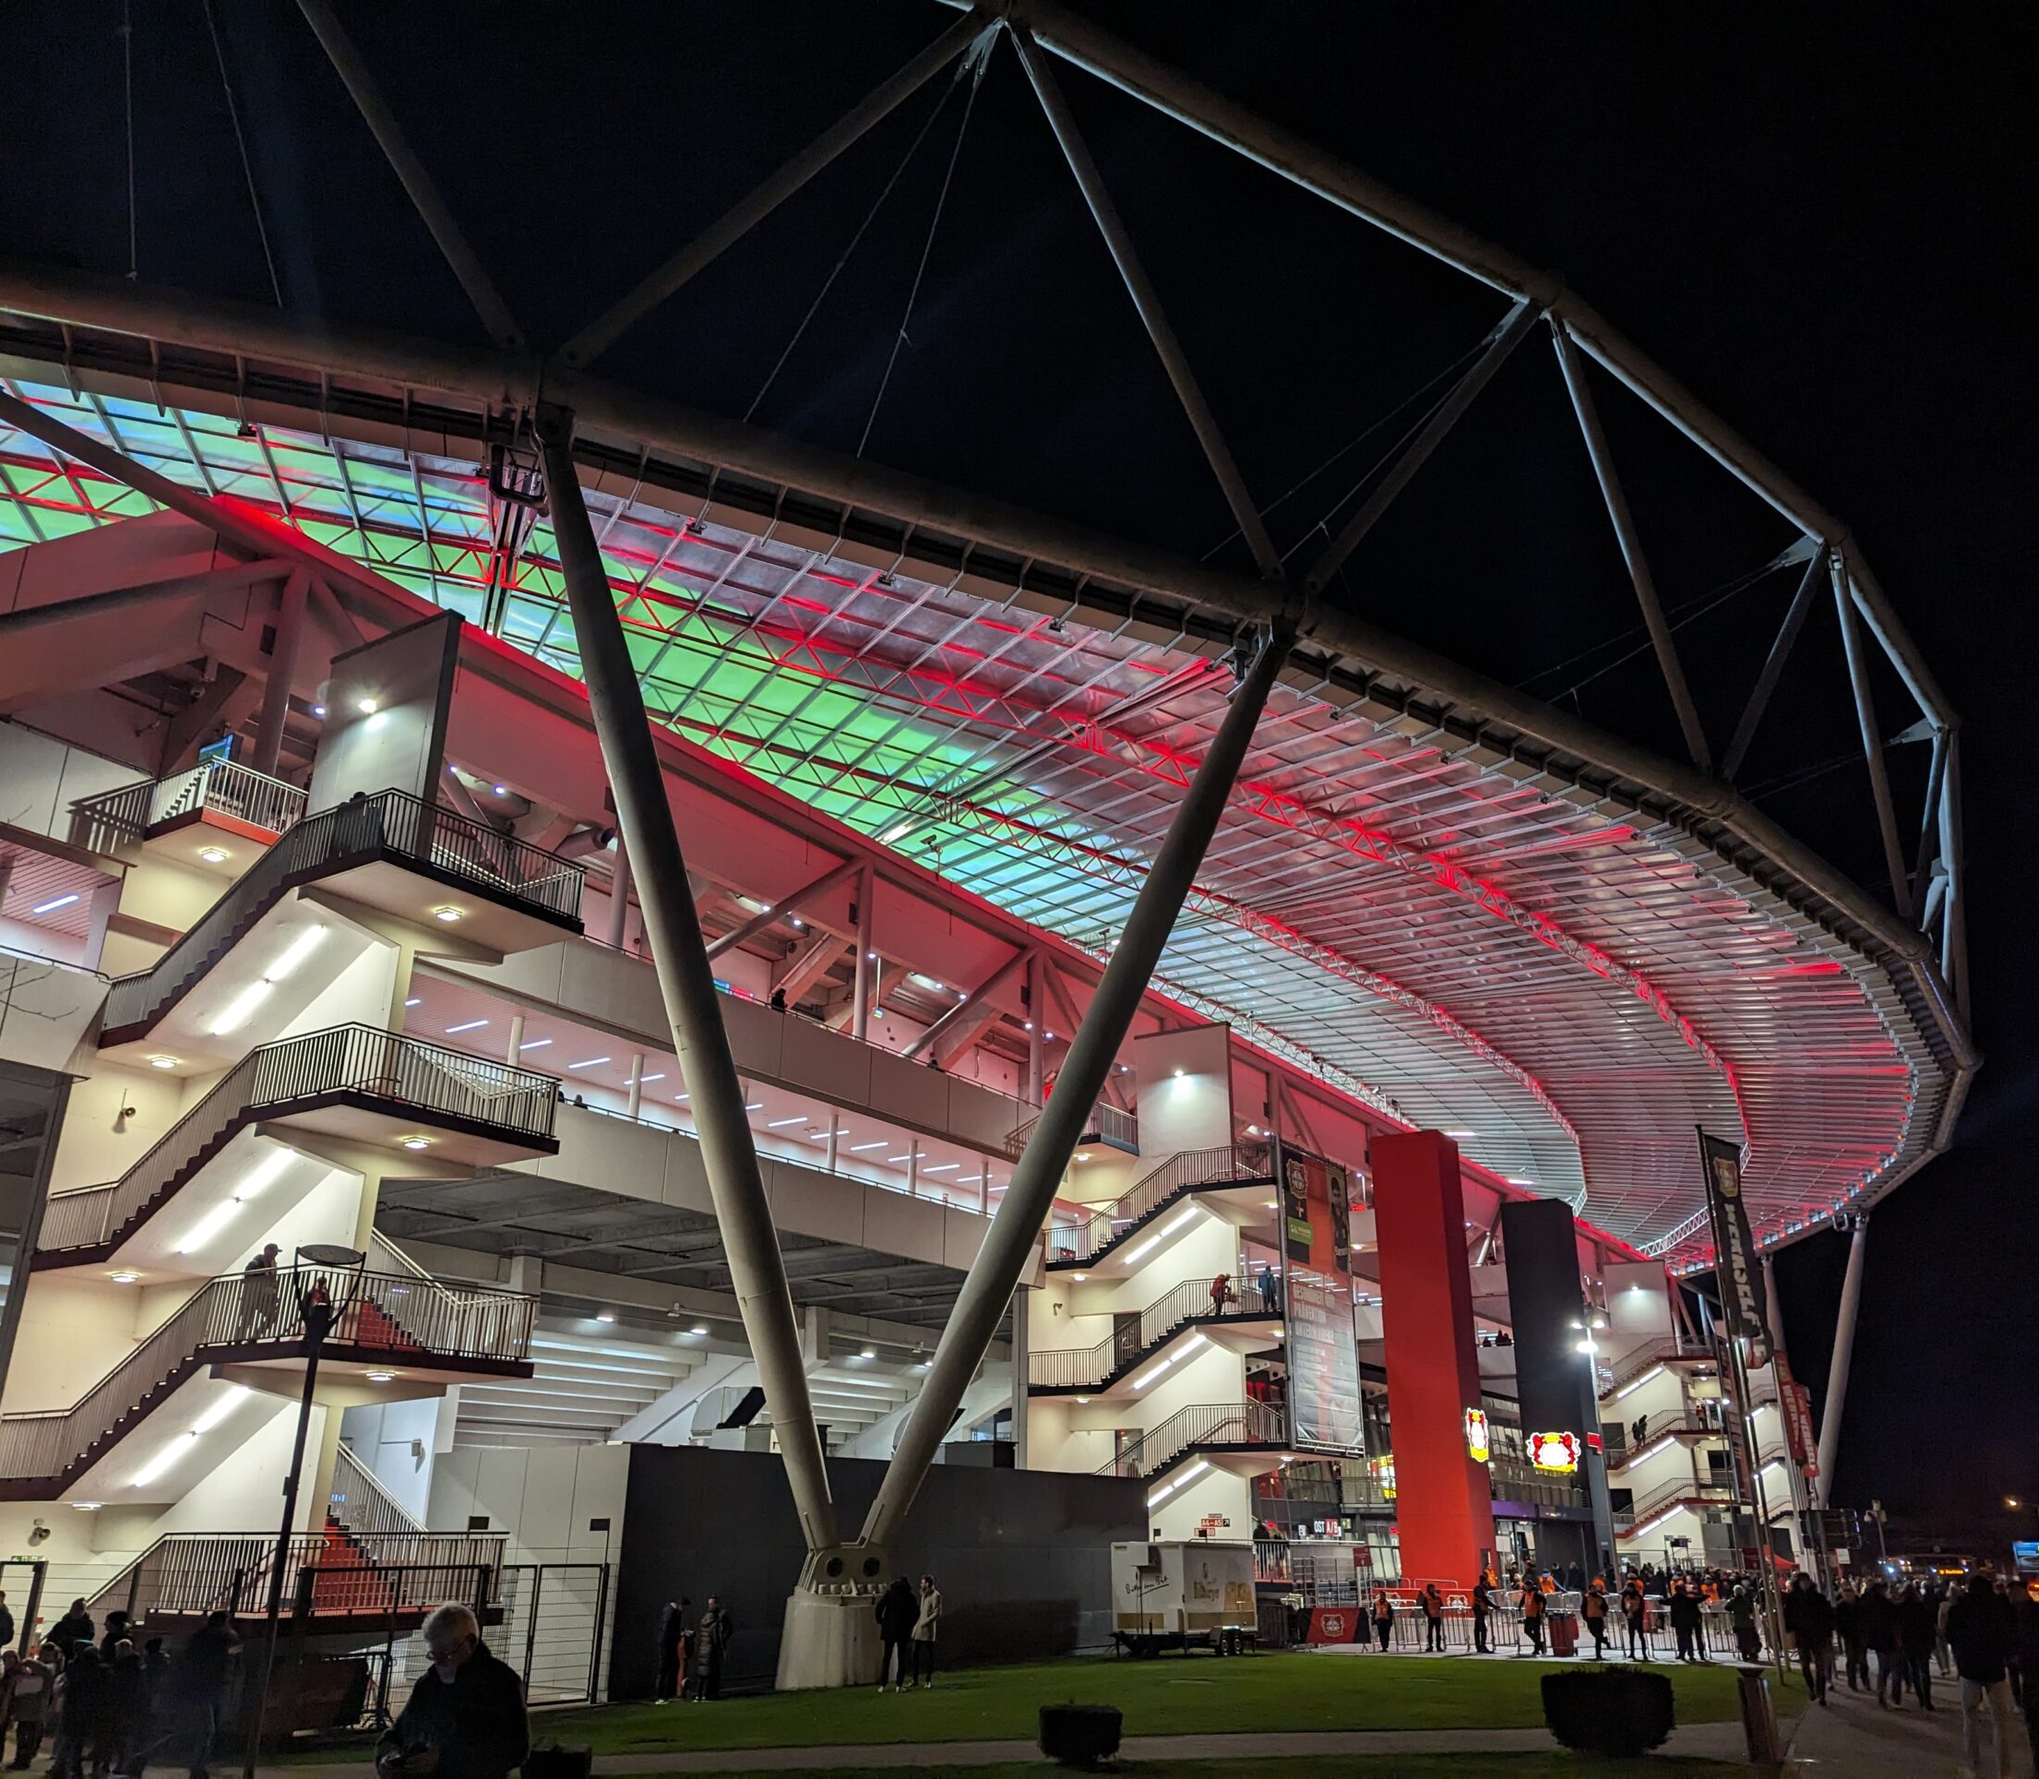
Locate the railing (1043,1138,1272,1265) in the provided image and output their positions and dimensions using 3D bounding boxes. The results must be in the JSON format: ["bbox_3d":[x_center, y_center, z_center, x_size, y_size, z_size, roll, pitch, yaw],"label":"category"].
[{"bbox_3d":[5.351,10.880,55.067,8.348,3.334,3.688,-11,-24,27],"label":"railing"}]

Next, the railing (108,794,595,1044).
[{"bbox_3d":[-12.598,1.102,30.706,7.346,3.230,4.307,-13,-25,30],"label":"railing"}]

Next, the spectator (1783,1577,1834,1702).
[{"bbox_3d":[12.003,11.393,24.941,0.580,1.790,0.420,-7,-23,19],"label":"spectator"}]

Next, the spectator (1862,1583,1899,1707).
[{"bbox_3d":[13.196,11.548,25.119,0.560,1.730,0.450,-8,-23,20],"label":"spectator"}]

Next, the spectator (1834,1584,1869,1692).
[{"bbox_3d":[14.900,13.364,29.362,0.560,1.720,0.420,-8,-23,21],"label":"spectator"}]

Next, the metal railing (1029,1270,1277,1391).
[{"bbox_3d":[5.128,14.658,53.696,8.791,3.083,3.688,-11,-24,27],"label":"metal railing"}]

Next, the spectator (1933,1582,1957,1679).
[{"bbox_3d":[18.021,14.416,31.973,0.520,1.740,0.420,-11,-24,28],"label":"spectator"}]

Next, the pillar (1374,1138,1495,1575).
[{"bbox_3d":[16.357,18.812,64.704,2.785,18.000,2.785,-12,-25,29],"label":"pillar"}]

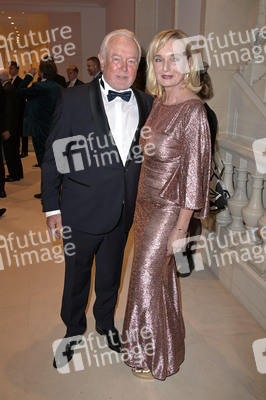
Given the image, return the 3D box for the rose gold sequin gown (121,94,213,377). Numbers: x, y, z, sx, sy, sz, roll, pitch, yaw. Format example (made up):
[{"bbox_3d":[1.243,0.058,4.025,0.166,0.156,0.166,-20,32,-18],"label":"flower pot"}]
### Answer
[{"bbox_3d":[0.170,0.243,1.802,0.450,1.510,0.390,9,22,23],"label":"rose gold sequin gown"}]

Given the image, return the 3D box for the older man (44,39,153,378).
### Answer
[{"bbox_3d":[-0.185,0.079,1.816,0.580,1.810,0.380,-5,21,-13],"label":"older man"}]

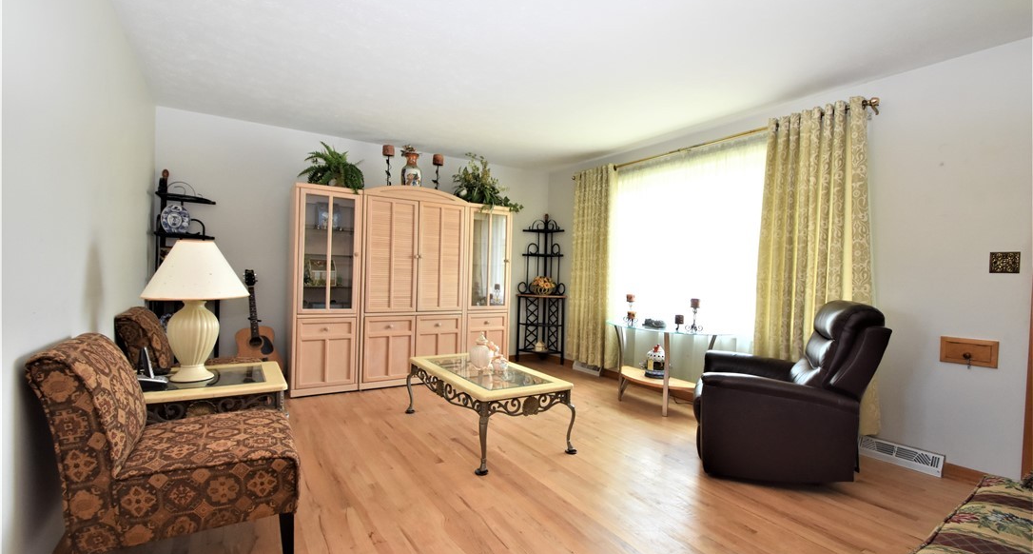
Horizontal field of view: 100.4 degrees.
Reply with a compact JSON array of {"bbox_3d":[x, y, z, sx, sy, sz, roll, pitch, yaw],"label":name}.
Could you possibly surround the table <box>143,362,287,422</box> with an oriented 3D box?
[{"bbox_3d":[-1.580,0.794,2.195,0.670,0.560,0.610,1,1,-34],"label":"table"}]

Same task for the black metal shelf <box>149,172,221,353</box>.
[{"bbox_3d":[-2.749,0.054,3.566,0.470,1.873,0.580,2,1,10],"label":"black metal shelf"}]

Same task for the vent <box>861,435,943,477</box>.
[{"bbox_3d":[2.367,1.097,2.669,0.065,0.123,0.405,1,1,-35],"label":"vent"}]

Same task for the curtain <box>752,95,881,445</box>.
[{"bbox_3d":[2.088,-0.098,3.033,0.130,2.205,0.820,1,1,-34],"label":"curtain"}]

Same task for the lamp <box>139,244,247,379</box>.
[{"bbox_3d":[-1.612,0.158,2.162,0.431,0.683,0.431,1,1,-35],"label":"lamp"}]

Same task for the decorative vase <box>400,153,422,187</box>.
[{"bbox_3d":[-1.077,-1.042,4.427,0.210,0.455,0.210,1,1,-34],"label":"decorative vase"}]

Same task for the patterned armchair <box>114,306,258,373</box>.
[{"bbox_3d":[-2.022,0.616,2.765,0.740,0.875,0.590,1,1,-34],"label":"patterned armchair"}]

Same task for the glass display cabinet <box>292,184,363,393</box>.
[{"bbox_3d":[-1.785,0.117,4.019,0.580,1.850,0.410,1,1,-34],"label":"glass display cabinet"}]

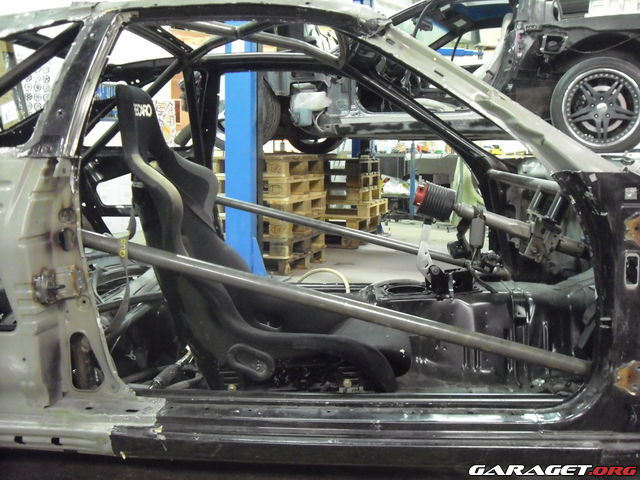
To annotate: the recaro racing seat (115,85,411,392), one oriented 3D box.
[{"bbox_3d":[-0.158,-0.025,2.000,0.800,0.854,0.550,0,6,7],"label":"recaro racing seat"}]

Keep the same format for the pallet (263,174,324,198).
[{"bbox_3d":[-0.665,-0.431,5.396,1.200,0.144,0.800,2,6,20],"label":"pallet"}]

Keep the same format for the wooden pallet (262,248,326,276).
[{"bbox_3d":[-0.660,0.142,5.457,1.200,0.144,0.800,2,6,20],"label":"wooden pallet"}]

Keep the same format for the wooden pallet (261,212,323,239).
[{"bbox_3d":[-0.662,-0.144,5.426,1.200,0.144,0.800,2,6,20],"label":"wooden pallet"}]

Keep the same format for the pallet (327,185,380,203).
[{"bbox_3d":[-0.052,-0.479,7.152,1.200,0.144,0.800,2,6,19],"label":"pallet"}]

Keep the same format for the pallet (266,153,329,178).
[{"bbox_3d":[-0.676,-0.574,5.381,1.200,0.144,0.800,2,6,20],"label":"pallet"}]

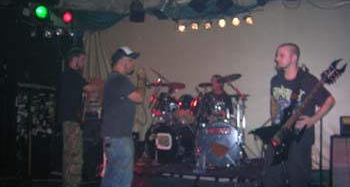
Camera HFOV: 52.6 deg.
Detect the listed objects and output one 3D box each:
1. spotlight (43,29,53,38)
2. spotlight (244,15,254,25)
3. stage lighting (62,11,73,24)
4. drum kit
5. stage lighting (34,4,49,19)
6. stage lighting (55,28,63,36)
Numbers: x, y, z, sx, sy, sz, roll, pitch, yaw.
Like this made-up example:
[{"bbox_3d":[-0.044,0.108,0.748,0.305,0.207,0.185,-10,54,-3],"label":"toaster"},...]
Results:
[{"bbox_3d":[-1.872,-0.881,5.200,0.130,0.130,0.150,0,18,-26],"label":"spotlight"},{"bbox_3d":[1.008,-0.975,4.783,0.130,0.130,0.150,0,7,15],"label":"spotlight"},{"bbox_3d":[-1.548,-1.095,5.100,0.170,0.200,0.240,0,14,-20],"label":"stage lighting"},{"bbox_3d":[0.330,0.330,5.000,1.650,1.280,1.200,0,0,22],"label":"drum kit"},{"bbox_3d":[-1.885,-1.158,5.000,0.200,0.200,0.290,0,17,-25],"label":"stage lighting"},{"bbox_3d":[-1.744,-0.913,5.300,0.130,0.130,0.150,0,18,-26],"label":"stage lighting"}]

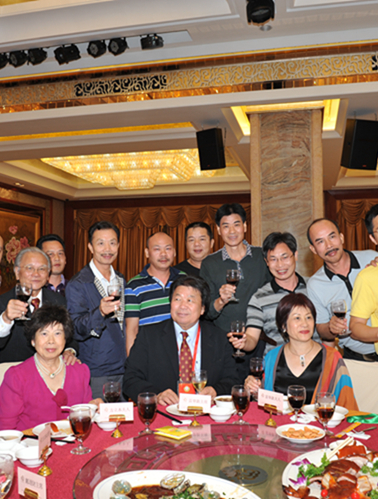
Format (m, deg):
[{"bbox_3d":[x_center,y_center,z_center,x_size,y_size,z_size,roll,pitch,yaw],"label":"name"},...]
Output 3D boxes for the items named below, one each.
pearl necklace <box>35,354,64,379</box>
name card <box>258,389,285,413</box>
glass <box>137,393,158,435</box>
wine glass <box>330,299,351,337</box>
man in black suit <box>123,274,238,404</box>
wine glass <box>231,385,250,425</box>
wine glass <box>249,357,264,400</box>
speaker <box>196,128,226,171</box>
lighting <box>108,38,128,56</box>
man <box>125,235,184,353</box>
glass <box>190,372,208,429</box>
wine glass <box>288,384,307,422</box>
[{"bbox_3d":[-0.638,0.532,2.290,0.138,0.115,0.125,1,-3,-24],"label":"pearl necklace"},{"bbox_3d":[0.325,0.600,1.985,0.120,0.068,0.008,-3,-4,42],"label":"name card"},{"bbox_3d":[-0.155,0.620,1.893,0.073,0.144,0.073,0,-3,0],"label":"glass"},{"bbox_3d":[0.714,0.318,2.340,0.068,0.160,0.068,-11,2,0],"label":"wine glass"},{"bbox_3d":[-0.035,0.799,2.346,0.600,1.340,0.750,0,-3,-5],"label":"man in black suit"},{"bbox_3d":[0.222,0.656,2.130,0.077,0.162,0.077,0,-3,0],"label":"wine glass"},{"bbox_3d":[0.304,0.569,2.220,0.066,0.168,0.066,0,-3,0],"label":"wine glass"},{"bbox_3d":[0.274,-1.195,6.000,0.265,0.465,0.240,-1,11,28],"label":"speaker"},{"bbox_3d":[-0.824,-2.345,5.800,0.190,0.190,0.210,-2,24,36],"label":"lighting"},{"bbox_3d":[-0.163,0.718,3.031,0.500,1.630,0.320,0,-3,-6],"label":"man"},{"bbox_3d":[0.051,0.661,2.352,0.070,0.173,0.070,0,-3,0],"label":"glass"},{"bbox_3d":[0.464,0.658,2.149,0.075,0.161,0.075,0,-3,0],"label":"wine glass"}]

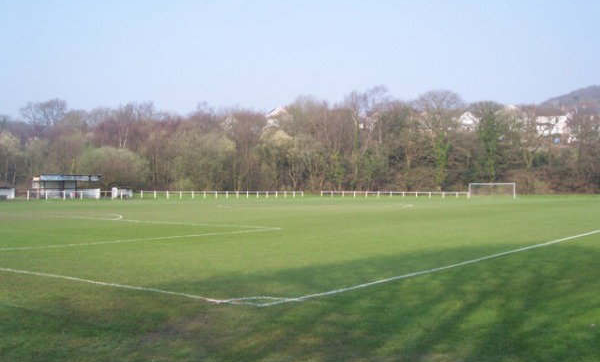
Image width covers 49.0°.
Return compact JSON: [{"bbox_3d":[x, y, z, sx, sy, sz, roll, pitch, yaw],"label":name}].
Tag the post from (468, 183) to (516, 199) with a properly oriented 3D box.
[{"bbox_3d":[31.614,1.706,107.077,7.500,2.520,1.700,0,-1,37],"label":"post"}]

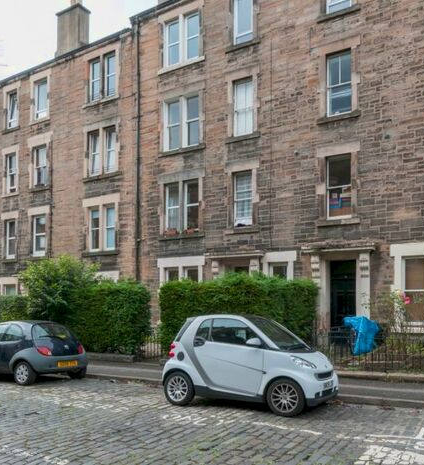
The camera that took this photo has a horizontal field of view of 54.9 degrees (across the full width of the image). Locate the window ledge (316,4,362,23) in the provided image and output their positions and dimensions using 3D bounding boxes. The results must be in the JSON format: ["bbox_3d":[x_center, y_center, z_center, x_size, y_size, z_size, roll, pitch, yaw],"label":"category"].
[{"bbox_3d":[4.077,-6.939,13.050,1.323,0.180,0.260,-2,-5,29],"label":"window ledge"}]

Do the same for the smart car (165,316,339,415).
[{"bbox_3d":[0.653,2.142,7.044,2.690,1.540,1.580,-5,-11,29],"label":"smart car"}]

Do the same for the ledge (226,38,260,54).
[{"bbox_3d":[1.120,-6.744,14.798,1.363,0.180,0.200,-5,-7,28],"label":"ledge"}]

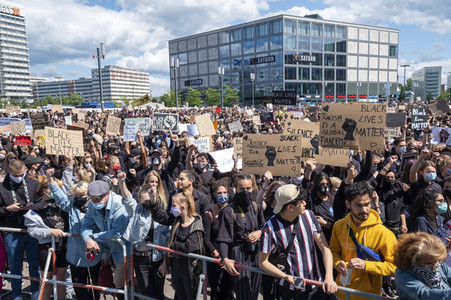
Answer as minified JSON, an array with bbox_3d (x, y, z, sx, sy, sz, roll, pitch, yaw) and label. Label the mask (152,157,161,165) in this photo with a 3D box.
[{"bbox_3d":[-1.062,0.165,5.200,0.140,0.120,0.090,-3,8,-17],"label":"mask"}]

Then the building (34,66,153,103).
[{"bbox_3d":[-134.658,-61.413,338.349,98.000,36.000,53.000,2,9,24],"label":"building"}]

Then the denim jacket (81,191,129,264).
[{"bbox_3d":[-1.154,0.745,3.250,0.500,0.660,0.400,0,8,15],"label":"denim jacket"}]

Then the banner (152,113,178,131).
[{"bbox_3d":[-1.367,-0.649,7.700,0.580,0.410,0.030,-2,7,-3],"label":"banner"}]

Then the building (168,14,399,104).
[{"bbox_3d":[22.668,-30.043,134.333,62.000,28.300,54.000,-7,9,-34],"label":"building"}]

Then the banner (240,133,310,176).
[{"bbox_3d":[0.498,0.062,3.600,0.630,0.460,0.020,0,8,8],"label":"banner"}]

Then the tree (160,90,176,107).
[{"bbox_3d":[-15.138,-12.302,90.183,4.700,6.600,4.700,-2,7,0],"label":"tree"}]

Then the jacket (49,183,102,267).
[{"bbox_3d":[-1.445,0.732,3.300,0.500,0.780,0.360,-3,8,-11],"label":"jacket"}]

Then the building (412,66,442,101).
[{"bbox_3d":[203.837,-65.954,341.779,18.000,36.000,45.000,1,8,22],"label":"building"}]

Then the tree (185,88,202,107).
[{"bbox_3d":[-9.467,-14.349,100.000,5.500,7.600,5.500,-1,7,0],"label":"tree"}]

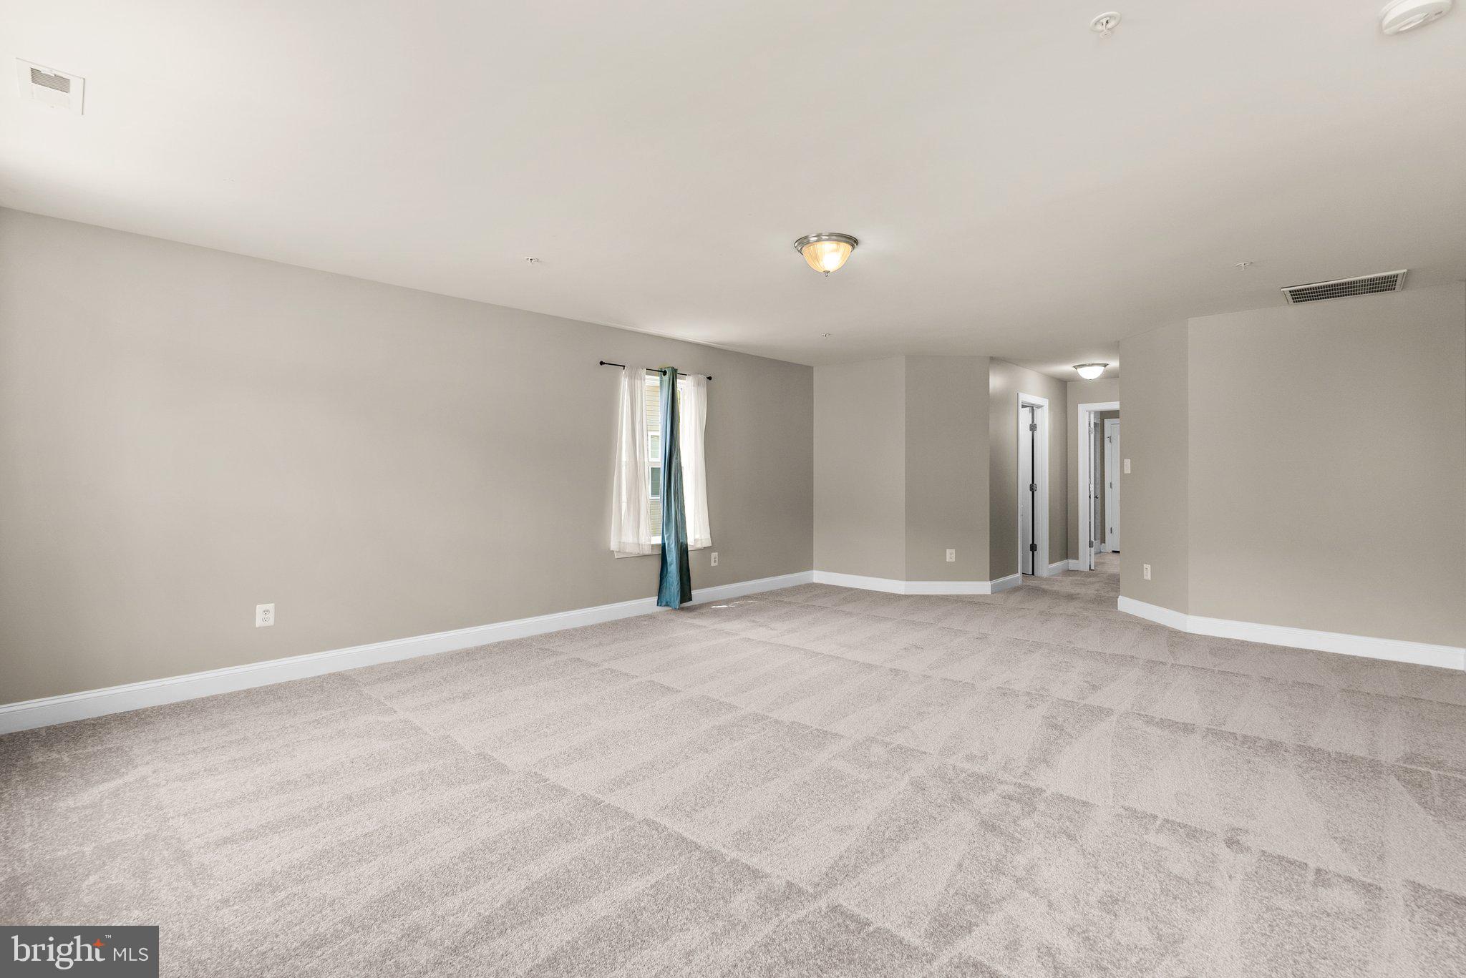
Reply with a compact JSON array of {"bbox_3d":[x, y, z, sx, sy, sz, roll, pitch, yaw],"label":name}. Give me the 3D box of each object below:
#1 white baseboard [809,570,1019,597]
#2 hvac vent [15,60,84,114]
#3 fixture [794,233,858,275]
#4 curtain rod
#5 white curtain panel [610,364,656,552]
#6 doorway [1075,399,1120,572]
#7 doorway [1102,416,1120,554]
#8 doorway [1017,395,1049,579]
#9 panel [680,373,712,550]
[{"bbox_3d":[2.042,1.020,7.060,2.238,0.138,0.814,0,1,-1],"label":"white baseboard"},{"bbox_3d":[-2.186,-1.277,2.092,0.305,0.016,0.146,1,1,44],"label":"hvac vent"},{"bbox_3d":[0.489,-1.206,3.411,0.340,0.193,0.340,0,1,0],"label":"fixture"},{"bbox_3d":[-0.653,-1.029,5.731,0.085,0.050,1.250,1,1,44],"label":"curtain rod"},{"bbox_3d":[-0.847,-0.237,5.528,0.085,1.600,0.450,1,1,44],"label":"white curtain panel"},{"bbox_3d":[4.792,0.001,8.042,0.950,2.150,0.130,1,1,44],"label":"doorway"},{"bbox_3d":[6.250,-0.027,10.105,0.880,2.130,0.080,1,1,44],"label":"doorway"},{"bbox_3d":[3.467,0.009,7.598,0.130,2.145,0.965,1,1,44],"label":"doorway"},{"bbox_3d":[-0.346,-0.253,6.042,0.085,1.610,0.400,1,1,44],"label":"panel"}]

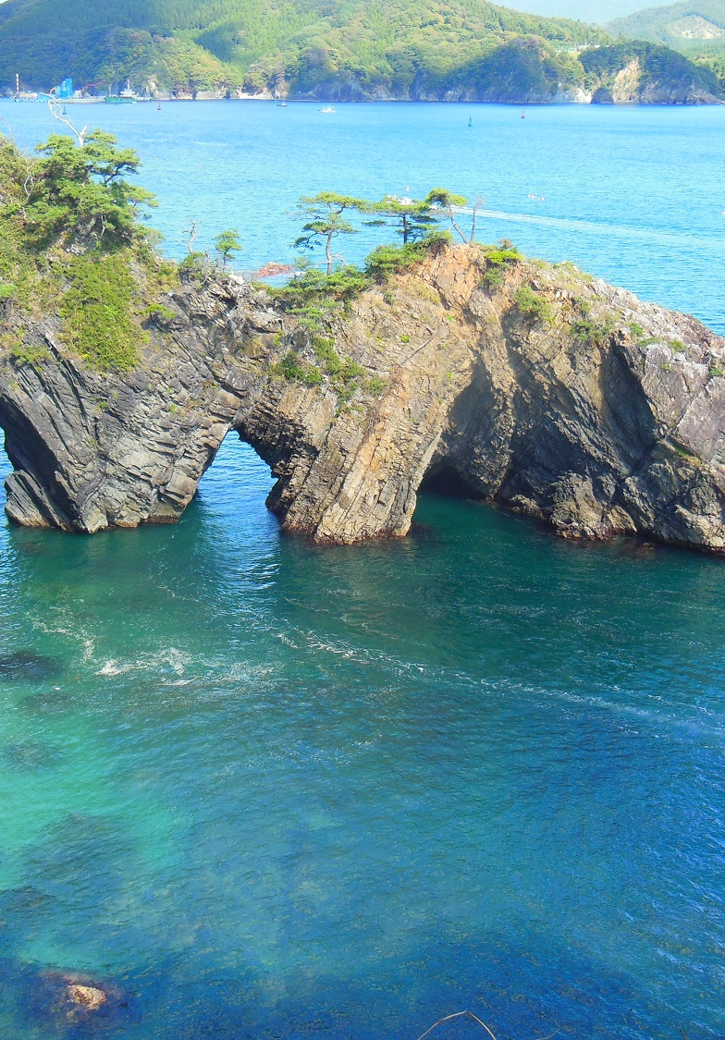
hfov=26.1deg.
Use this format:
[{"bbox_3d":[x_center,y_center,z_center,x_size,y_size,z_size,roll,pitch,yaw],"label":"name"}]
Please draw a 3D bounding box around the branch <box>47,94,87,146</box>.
[{"bbox_3d":[-21.618,-29.273,114.404,3.100,3.900,1.600,-3,16,-10],"label":"branch"}]

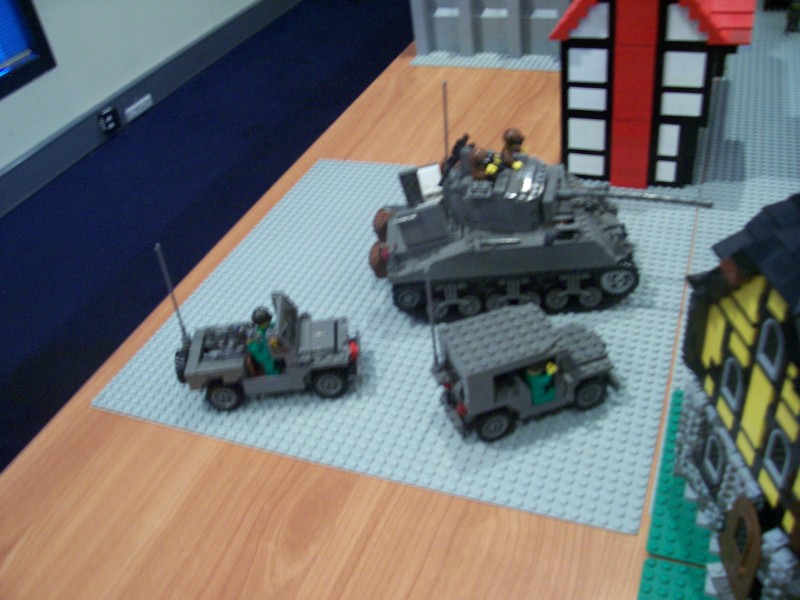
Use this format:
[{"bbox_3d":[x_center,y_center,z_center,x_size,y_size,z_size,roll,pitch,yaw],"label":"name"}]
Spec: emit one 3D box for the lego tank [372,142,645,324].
[{"bbox_3d":[0.082,-0.053,0.596,0.200,0.100,0.084,-3,37,7],"label":"lego tank"}]

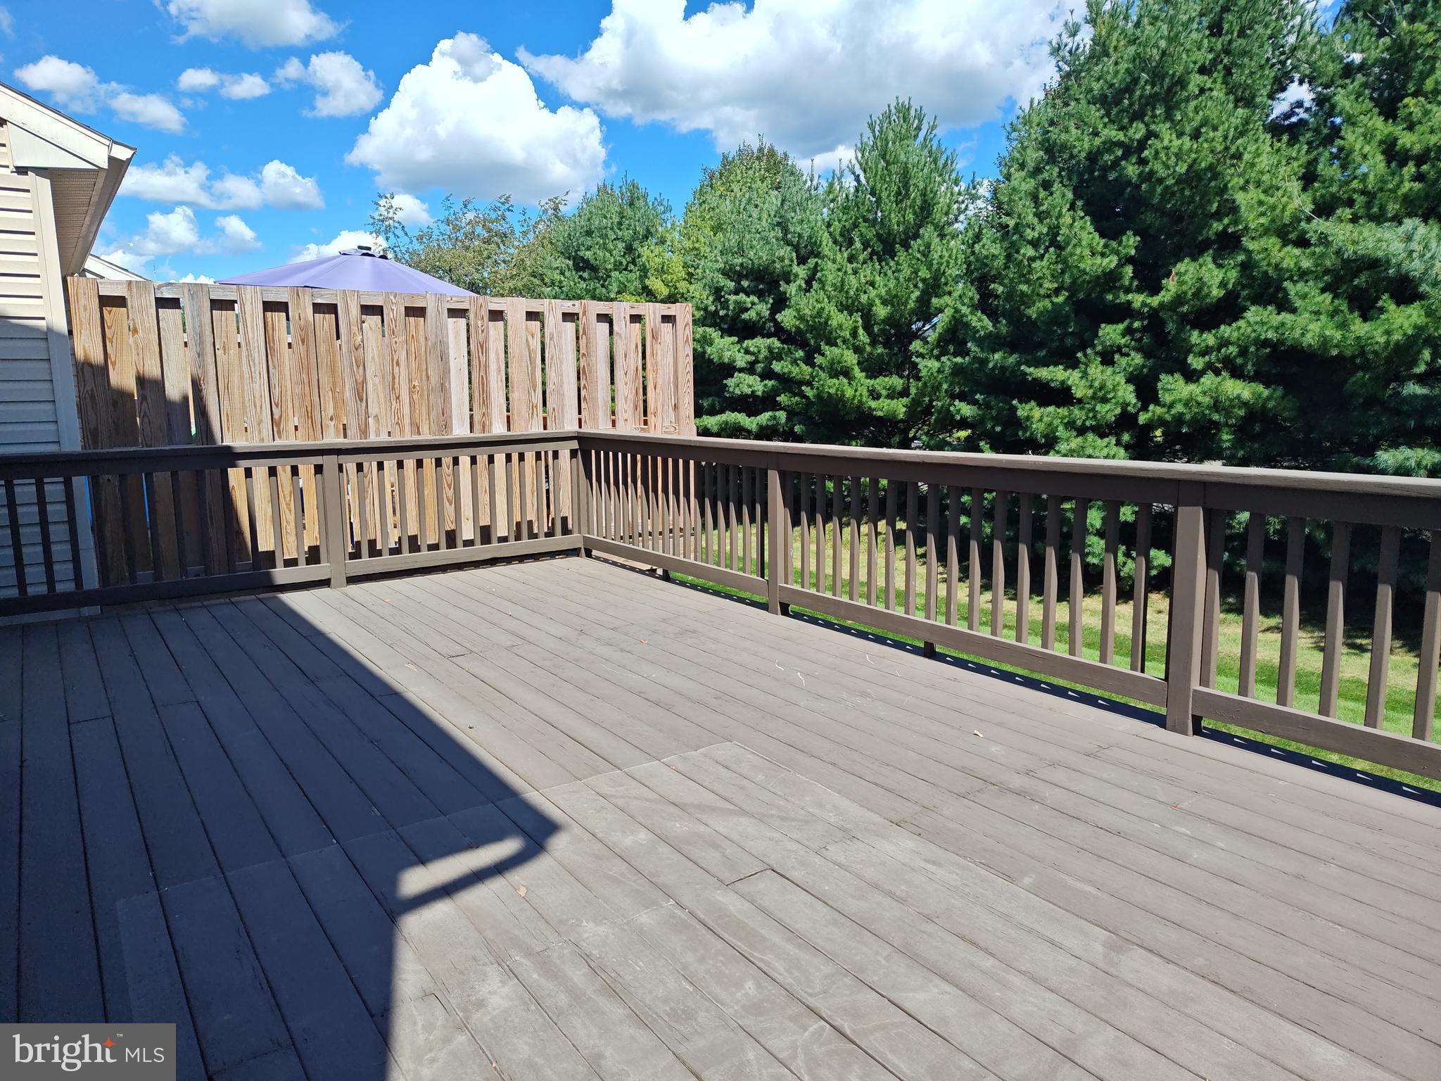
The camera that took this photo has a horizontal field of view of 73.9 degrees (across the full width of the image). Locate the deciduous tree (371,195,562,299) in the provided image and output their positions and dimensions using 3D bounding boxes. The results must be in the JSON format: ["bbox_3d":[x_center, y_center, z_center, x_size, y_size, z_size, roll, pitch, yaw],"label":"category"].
[{"bbox_3d":[-6.052,-4.840,23.276,5.100,6.810,5.100,-3,9,-14],"label":"deciduous tree"}]

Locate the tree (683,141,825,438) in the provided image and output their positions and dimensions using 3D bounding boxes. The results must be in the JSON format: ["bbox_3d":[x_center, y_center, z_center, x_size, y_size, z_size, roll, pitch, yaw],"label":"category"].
[{"bbox_3d":[0.595,-3.611,16.629,3.300,6.230,3.300,-1,9,2],"label":"tree"}]

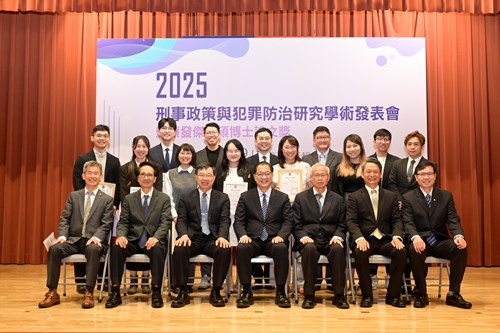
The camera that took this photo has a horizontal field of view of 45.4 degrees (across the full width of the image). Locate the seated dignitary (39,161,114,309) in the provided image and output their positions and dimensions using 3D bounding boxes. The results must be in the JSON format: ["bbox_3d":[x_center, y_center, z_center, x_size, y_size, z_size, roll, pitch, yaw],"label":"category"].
[{"bbox_3d":[-1.580,0.598,5.595,0.620,1.310,0.760,0,-3,0],"label":"seated dignitary"}]

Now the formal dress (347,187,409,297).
[{"bbox_3d":[1.188,0.705,5.740,0.550,1.041,0.620,0,-3,7],"label":"formal dress"}]

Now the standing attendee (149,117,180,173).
[{"bbox_3d":[-0.893,0.386,6.422,0.500,1.826,0.320,0,-3,-4],"label":"standing attendee"}]

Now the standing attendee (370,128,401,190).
[{"bbox_3d":[1.436,0.446,6.419,0.500,1.707,0.320,0,-3,5],"label":"standing attendee"}]

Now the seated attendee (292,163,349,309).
[{"bbox_3d":[0.655,0.616,5.660,0.530,1.311,0.740,0,-3,4],"label":"seated attendee"}]

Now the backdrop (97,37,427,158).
[{"bbox_3d":[0.164,-0.439,8.638,4.750,2.889,0.040,0,-3,1],"label":"backdrop"}]

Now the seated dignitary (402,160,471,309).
[{"bbox_3d":[1.746,0.608,5.690,0.630,1.332,0.760,-1,-3,10],"label":"seated dignitary"}]

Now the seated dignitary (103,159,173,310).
[{"bbox_3d":[-1.044,0.611,5.705,0.620,1.328,0.760,0,-3,-6],"label":"seated dignitary"}]

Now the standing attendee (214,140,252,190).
[{"bbox_3d":[-0.181,0.508,6.377,0.430,1.609,0.320,0,-3,-1],"label":"standing attendee"}]

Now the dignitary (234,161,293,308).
[{"bbox_3d":[0.125,0.598,5.595,0.540,1.310,0.760,0,-3,0],"label":"dignitary"}]

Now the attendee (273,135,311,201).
[{"bbox_3d":[0.438,0.490,6.321,0.430,1.639,0.340,0,-3,2],"label":"attendee"}]

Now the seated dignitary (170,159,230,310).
[{"bbox_3d":[-0.430,0.603,5.595,0.540,1.300,0.760,0,-3,0],"label":"seated dignitary"}]

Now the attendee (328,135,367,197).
[{"bbox_3d":[1.077,0.483,6.335,0.440,1.654,0.300,0,-3,6],"label":"attendee"}]

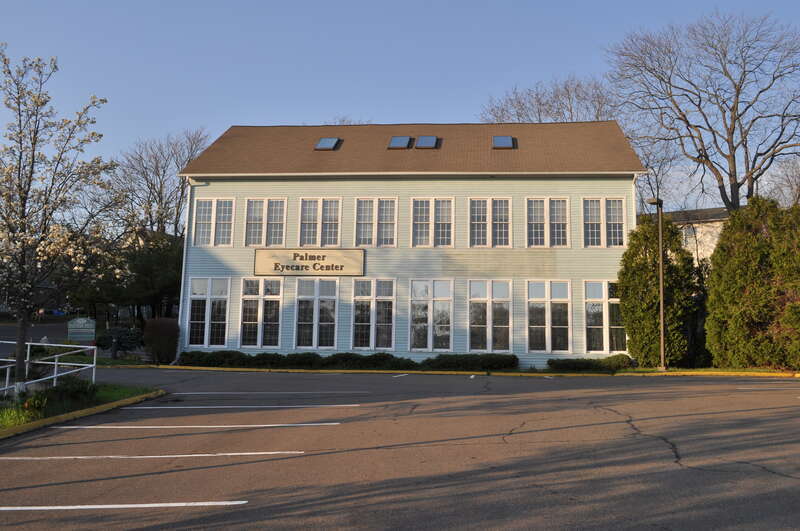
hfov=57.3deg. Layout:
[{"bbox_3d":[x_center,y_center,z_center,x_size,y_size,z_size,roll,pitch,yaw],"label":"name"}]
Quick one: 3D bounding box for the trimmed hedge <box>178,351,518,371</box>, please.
[{"bbox_3d":[-1.965,3.365,25.973,12.205,0.598,0.950,0,-9,6],"label":"trimmed hedge"}]

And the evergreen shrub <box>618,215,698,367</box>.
[{"bbox_3d":[8.719,0.825,24.848,2.566,5.228,2.400,0,-9,6],"label":"evergreen shrub"}]

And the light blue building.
[{"bbox_3d":[0.690,-0.962,32.142,17.366,10.989,10.774,0,-9,6],"label":"light blue building"}]

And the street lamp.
[{"bbox_3d":[8.342,0.532,23.710,0.512,5.644,0.400,0,-9,6],"label":"street lamp"}]

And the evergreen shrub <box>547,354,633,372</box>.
[{"bbox_3d":[6.507,3.331,25.157,2.900,0.512,0.950,0,-9,6],"label":"evergreen shrub"}]

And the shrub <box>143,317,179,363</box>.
[{"bbox_3d":[-8.969,2.856,27.468,1.361,1.735,1.300,0,-9,6],"label":"shrub"}]

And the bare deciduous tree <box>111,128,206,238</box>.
[{"bbox_3d":[-16.131,-1.354,48.536,7.380,16.104,6.500,0,-9,6],"label":"bare deciduous tree"}]

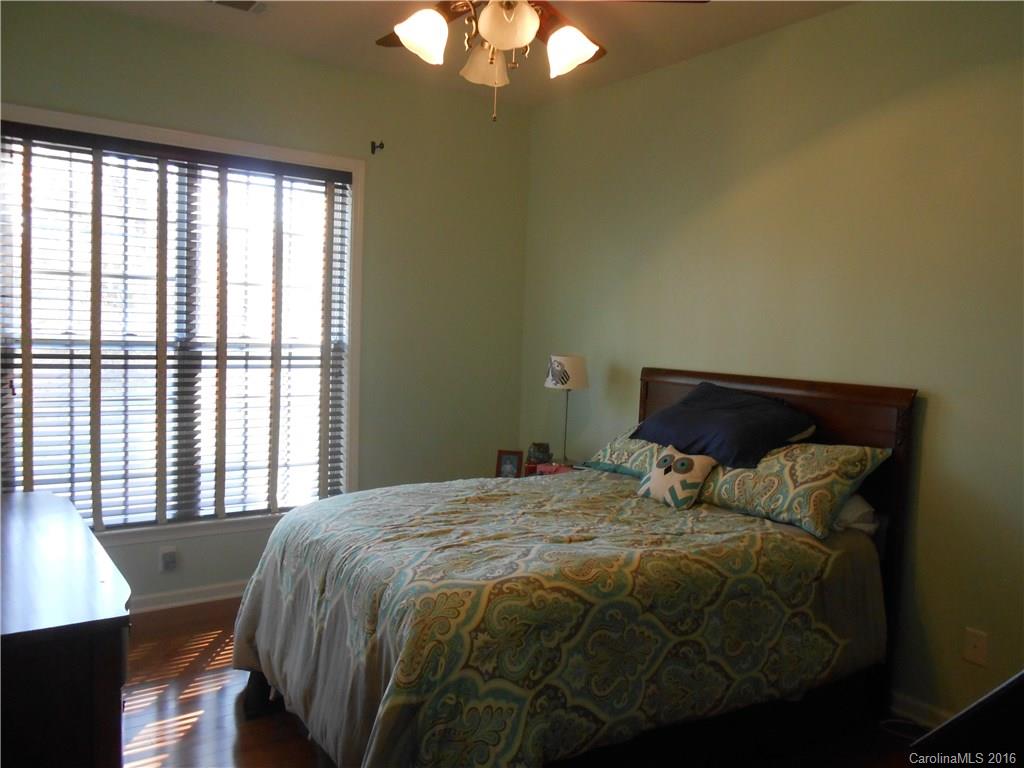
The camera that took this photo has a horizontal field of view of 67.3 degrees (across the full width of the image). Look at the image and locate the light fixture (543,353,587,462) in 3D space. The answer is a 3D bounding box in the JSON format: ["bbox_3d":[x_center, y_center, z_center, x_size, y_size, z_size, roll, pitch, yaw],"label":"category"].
[{"bbox_3d":[0.292,0.137,4.148,0.240,0.581,0.240,2,5,0],"label":"light fixture"}]

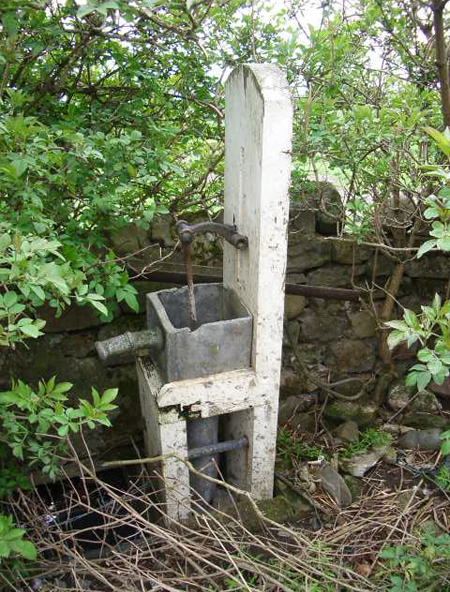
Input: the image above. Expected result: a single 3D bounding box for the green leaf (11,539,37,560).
[{"bbox_3d":[-0.580,0.734,1.750,0.083,0.012,0.054,30,51,10],"label":"green leaf"}]

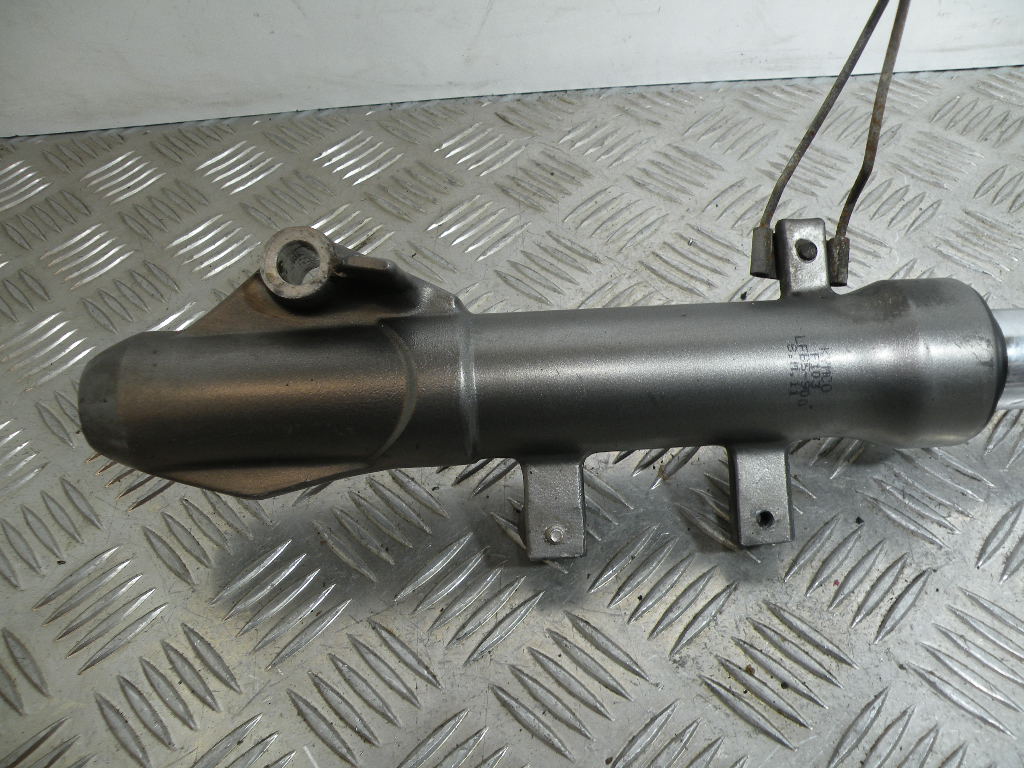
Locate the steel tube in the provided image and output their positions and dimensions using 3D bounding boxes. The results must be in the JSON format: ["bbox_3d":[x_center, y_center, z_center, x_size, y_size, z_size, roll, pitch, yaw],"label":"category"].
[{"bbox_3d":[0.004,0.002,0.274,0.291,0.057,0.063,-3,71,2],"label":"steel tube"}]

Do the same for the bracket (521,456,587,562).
[{"bbox_3d":[0.014,0.041,0.260,0.021,0.011,0.031,-3,71,2],"label":"bracket"}]

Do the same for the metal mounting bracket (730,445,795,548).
[{"bbox_3d":[0.081,0.037,0.257,0.021,0.011,0.031,-3,71,2],"label":"metal mounting bracket"}]

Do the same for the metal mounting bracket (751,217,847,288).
[{"bbox_3d":[0.102,-0.046,0.284,0.032,0.012,0.029,-3,71,2],"label":"metal mounting bracket"}]

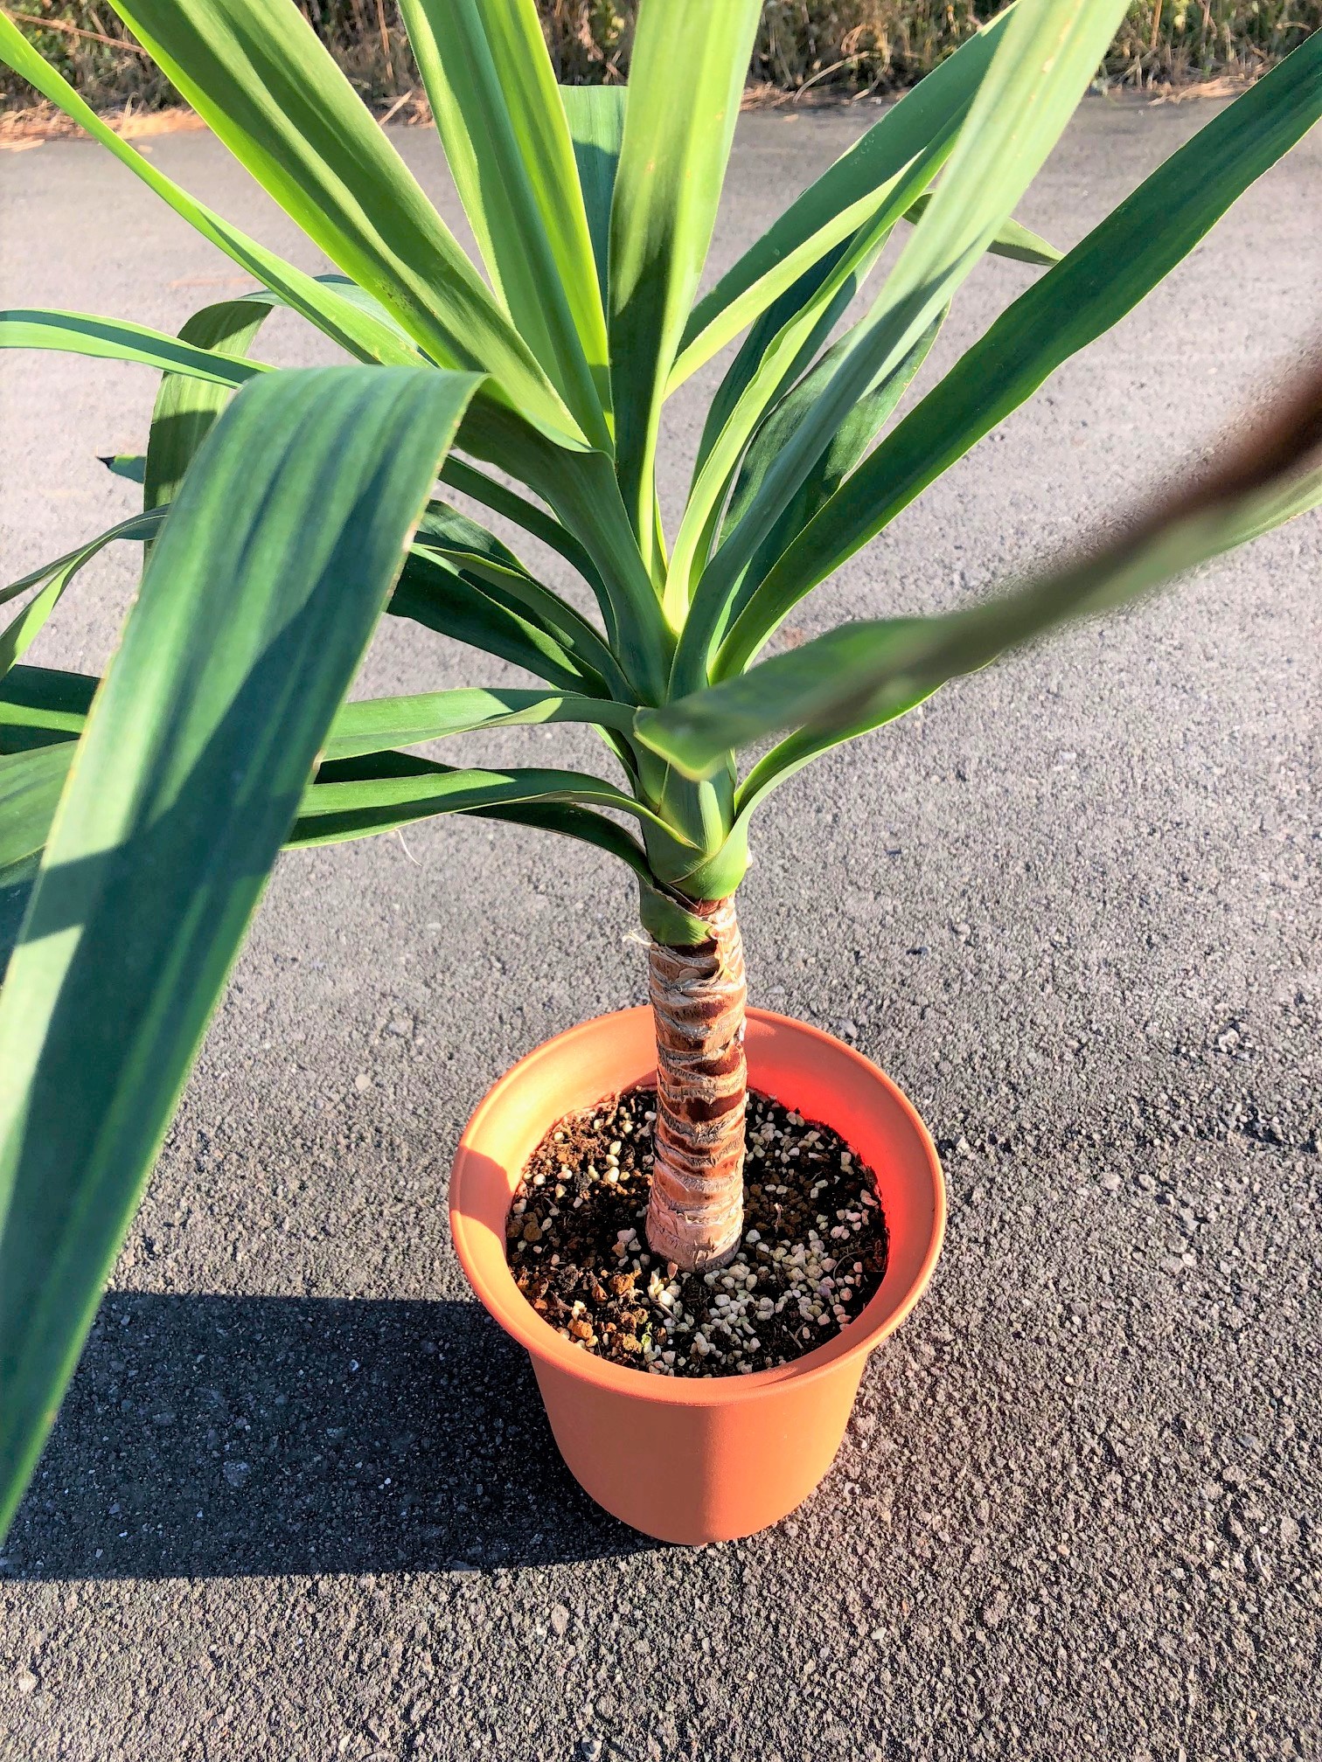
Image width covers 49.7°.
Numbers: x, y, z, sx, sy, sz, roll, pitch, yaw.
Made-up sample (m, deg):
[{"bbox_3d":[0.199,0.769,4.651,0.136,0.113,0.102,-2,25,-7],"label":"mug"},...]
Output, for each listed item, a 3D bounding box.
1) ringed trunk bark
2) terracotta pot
[{"bbox_3d":[0.015,0.090,0.619,0.043,0.208,0.043,-2,40,0],"label":"ringed trunk bark"},{"bbox_3d":[0.019,0.219,0.740,0.232,0.208,0.232,-1,40,1],"label":"terracotta pot"}]

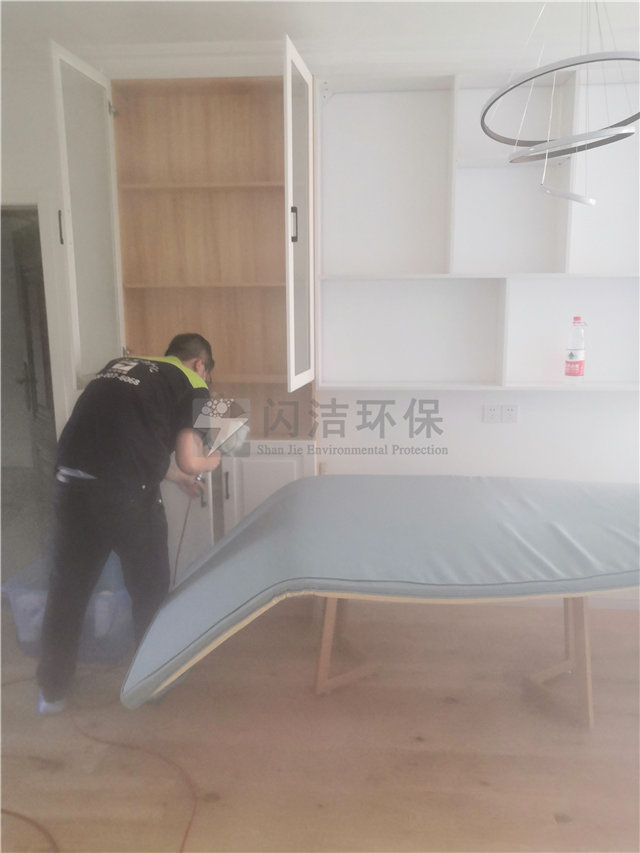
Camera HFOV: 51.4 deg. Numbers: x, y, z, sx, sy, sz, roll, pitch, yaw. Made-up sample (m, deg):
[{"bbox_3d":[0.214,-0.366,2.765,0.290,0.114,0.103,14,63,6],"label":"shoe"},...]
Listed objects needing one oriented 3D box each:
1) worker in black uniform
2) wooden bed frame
[{"bbox_3d":[-0.761,0.353,2.709,0.720,1.440,0.520,-8,13,-41],"label":"worker in black uniform"},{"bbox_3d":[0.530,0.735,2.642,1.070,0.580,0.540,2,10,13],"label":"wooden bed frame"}]

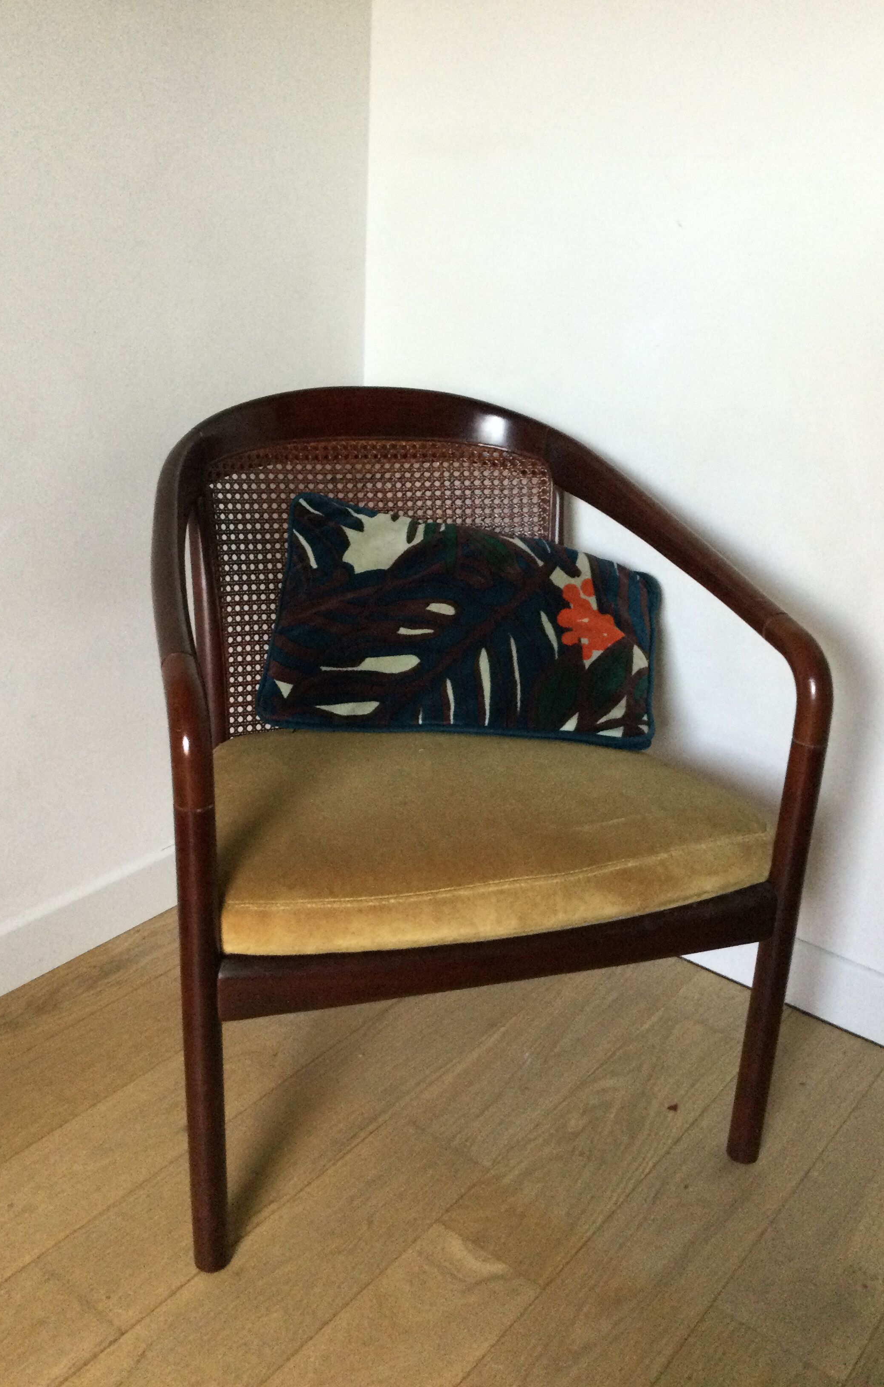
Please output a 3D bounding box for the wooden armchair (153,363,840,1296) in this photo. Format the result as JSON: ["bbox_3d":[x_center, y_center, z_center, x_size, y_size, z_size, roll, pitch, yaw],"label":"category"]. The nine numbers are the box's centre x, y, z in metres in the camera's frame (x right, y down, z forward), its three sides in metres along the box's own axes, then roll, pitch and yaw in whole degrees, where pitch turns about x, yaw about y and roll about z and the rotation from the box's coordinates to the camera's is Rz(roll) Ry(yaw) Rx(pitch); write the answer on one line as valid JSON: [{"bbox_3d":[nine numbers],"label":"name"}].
[{"bbox_3d":[-0.019,0.079,1.466,0.641,0.767,0.667,-4,23,-17],"label":"wooden armchair"}]

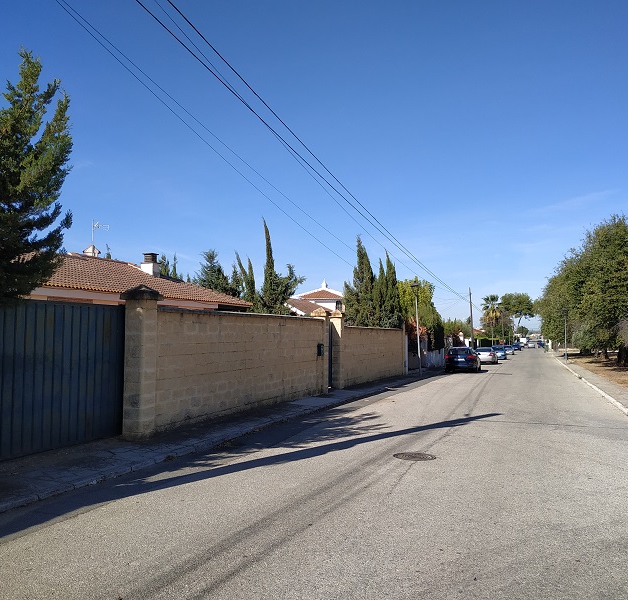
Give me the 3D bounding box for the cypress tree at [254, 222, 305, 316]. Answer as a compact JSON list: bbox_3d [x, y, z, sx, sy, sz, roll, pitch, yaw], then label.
[{"bbox_3d":[-1.187,0.073,18.546,1.800,5.742,1.800,-2,-5,22],"label":"cypress tree"}]

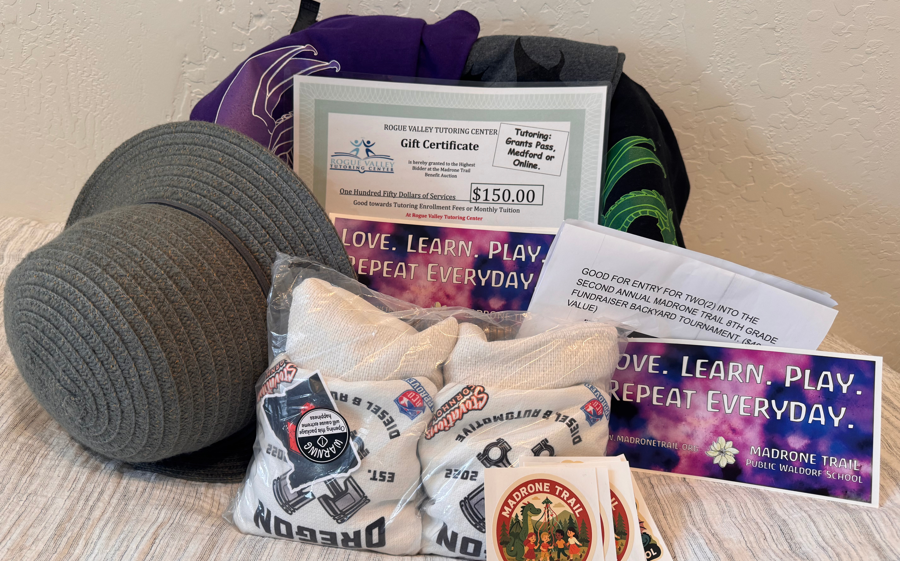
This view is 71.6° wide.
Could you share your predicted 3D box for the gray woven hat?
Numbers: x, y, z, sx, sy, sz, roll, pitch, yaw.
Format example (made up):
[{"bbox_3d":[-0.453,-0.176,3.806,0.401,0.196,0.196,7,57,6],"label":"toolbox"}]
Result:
[{"bbox_3d":[-0.213,0.041,0.426,0.286,0.286,0.116,11,18,19],"label":"gray woven hat"}]

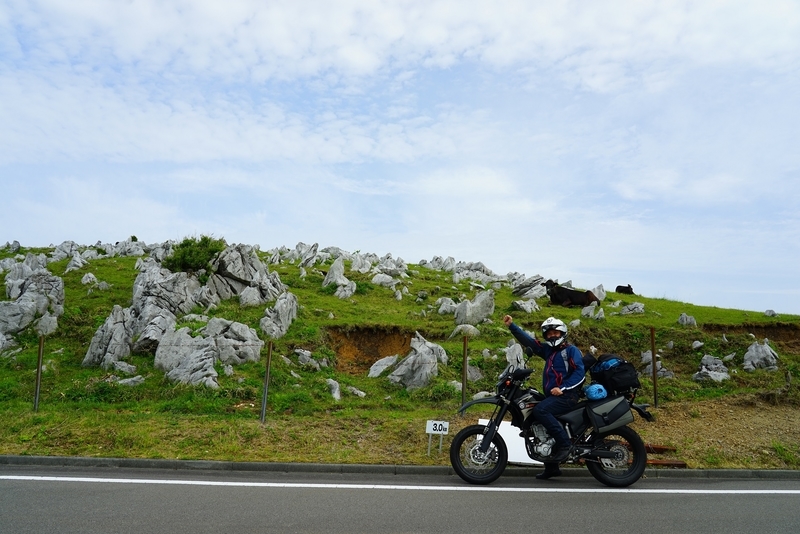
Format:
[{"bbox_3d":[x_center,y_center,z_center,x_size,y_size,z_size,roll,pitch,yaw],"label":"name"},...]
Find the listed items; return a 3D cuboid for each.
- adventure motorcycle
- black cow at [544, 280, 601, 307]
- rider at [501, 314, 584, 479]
[{"bbox_3d":[1.547,1.614,5.932,2.070,1.220,0.840,1,-7,1],"label":"adventure motorcycle"},{"bbox_3d":[6.267,0.963,21.000,1.950,0.970,0.850,1,-7,-3],"label":"black cow"},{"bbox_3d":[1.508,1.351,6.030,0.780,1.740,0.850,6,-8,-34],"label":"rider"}]

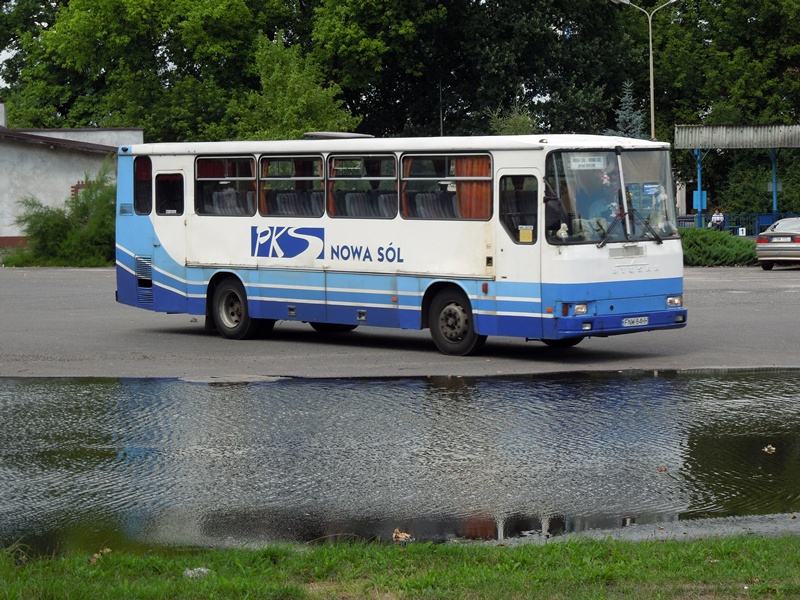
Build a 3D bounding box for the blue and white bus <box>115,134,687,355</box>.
[{"bbox_3d":[-0.292,-0.905,36.229,2.500,3.020,10.150,-4,4,-41],"label":"blue and white bus"}]

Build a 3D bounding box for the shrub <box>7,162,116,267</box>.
[{"bbox_3d":[-8.918,-2.348,66.500,3.500,2.850,3.000,-1,3,0],"label":"shrub"}]

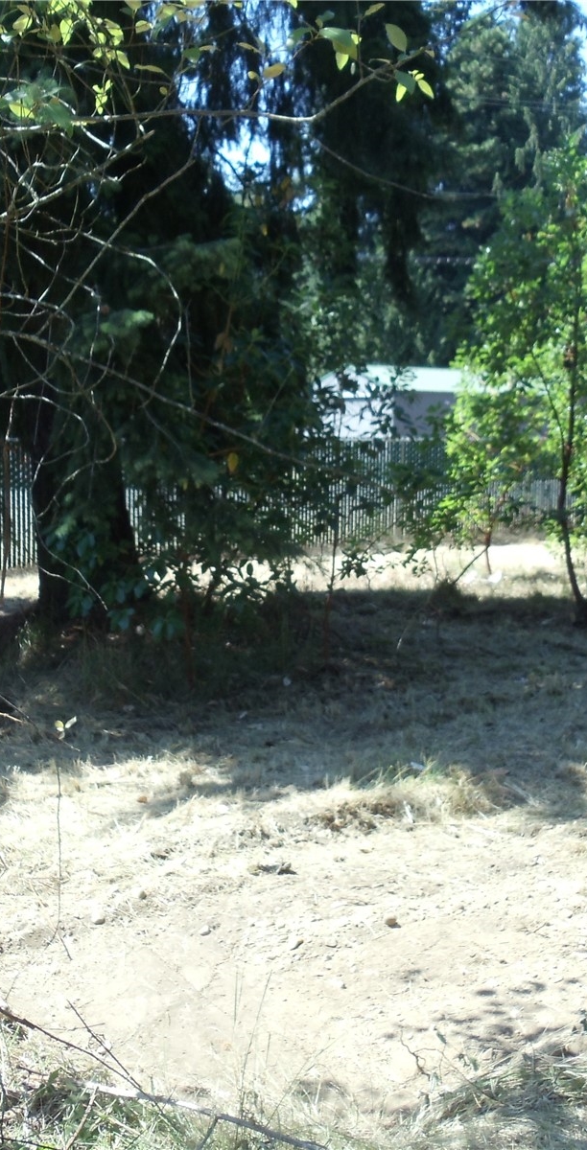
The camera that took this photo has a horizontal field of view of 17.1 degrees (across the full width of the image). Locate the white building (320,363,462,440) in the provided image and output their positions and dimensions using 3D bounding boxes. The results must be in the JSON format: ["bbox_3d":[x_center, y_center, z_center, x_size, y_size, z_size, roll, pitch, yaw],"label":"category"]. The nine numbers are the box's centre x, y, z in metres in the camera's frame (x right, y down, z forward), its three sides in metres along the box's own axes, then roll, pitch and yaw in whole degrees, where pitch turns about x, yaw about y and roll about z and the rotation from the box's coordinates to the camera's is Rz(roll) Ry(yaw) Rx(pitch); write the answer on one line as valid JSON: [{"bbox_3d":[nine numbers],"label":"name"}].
[{"bbox_3d":[4.858,-4.771,64.804,4.300,4.100,9.800,3,5,41],"label":"white building"}]

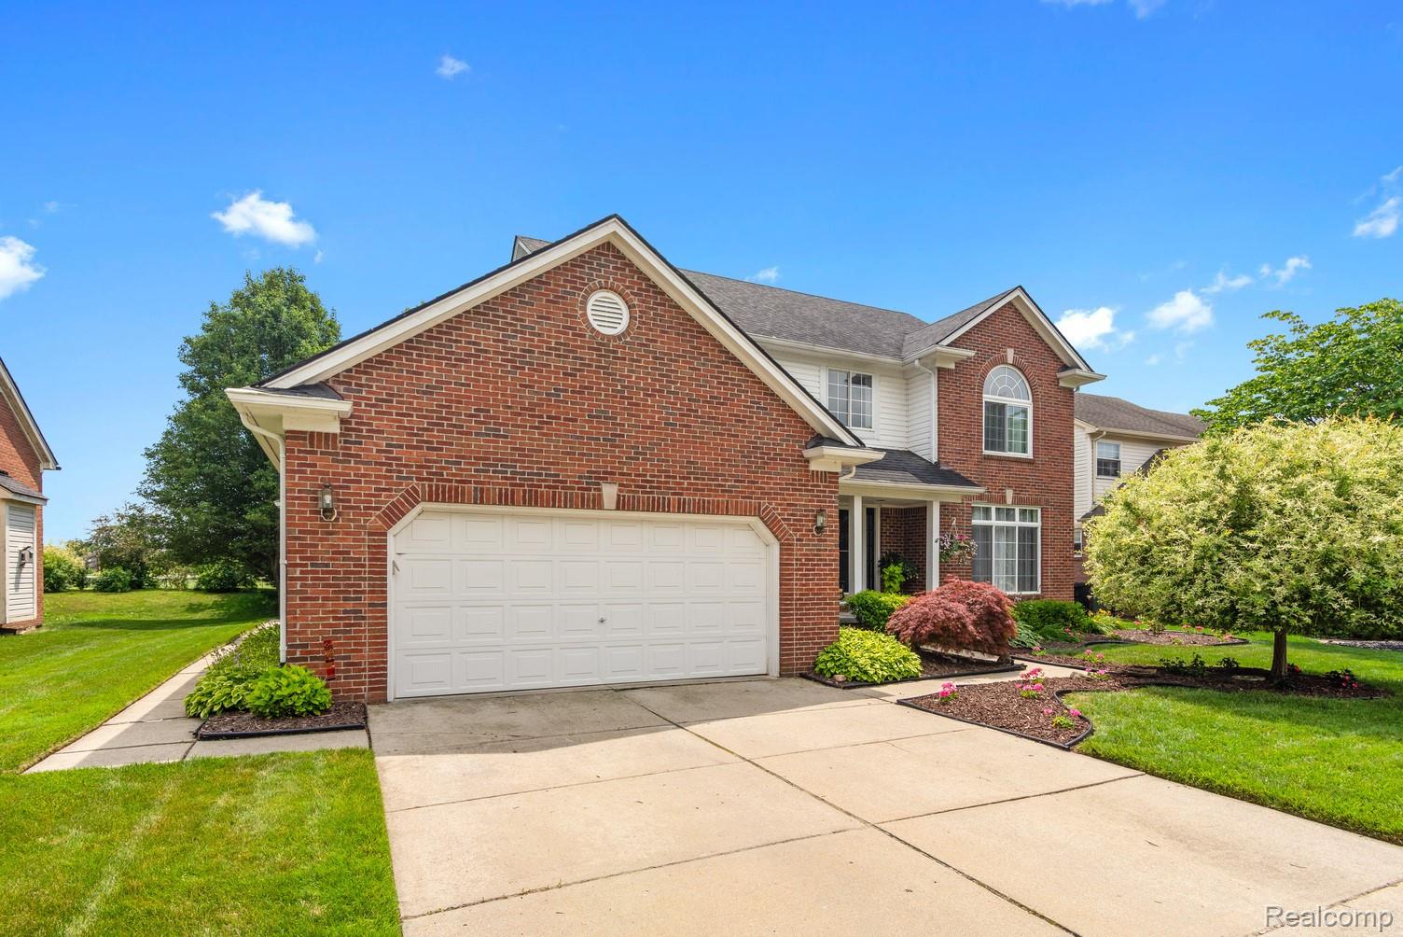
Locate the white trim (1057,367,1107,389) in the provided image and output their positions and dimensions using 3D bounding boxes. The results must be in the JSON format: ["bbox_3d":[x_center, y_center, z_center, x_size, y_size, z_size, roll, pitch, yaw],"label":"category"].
[{"bbox_3d":[8.700,-2.020,15.190,1.000,0.360,0.550,2,-4,-24],"label":"white trim"}]

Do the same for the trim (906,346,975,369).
[{"bbox_3d":[4.960,-2.240,13.720,1.020,0.360,0.800,2,-4,-24],"label":"trim"}]

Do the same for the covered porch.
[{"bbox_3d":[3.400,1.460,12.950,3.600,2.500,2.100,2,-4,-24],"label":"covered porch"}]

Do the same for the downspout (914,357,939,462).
[{"bbox_3d":[4.650,-1.220,13.650,0.420,2.100,0.140,2,-4,-24],"label":"downspout"}]

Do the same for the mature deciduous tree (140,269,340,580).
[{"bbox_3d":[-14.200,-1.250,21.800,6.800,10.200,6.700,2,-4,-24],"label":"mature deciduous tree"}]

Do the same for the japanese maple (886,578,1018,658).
[{"bbox_3d":[4.200,2.520,11.200,1.950,1.300,1.850,2,-4,-24],"label":"japanese maple"}]

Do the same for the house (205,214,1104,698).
[{"bbox_3d":[0.250,-1.050,15.100,16.000,8.800,11.800,2,-4,-24],"label":"house"}]

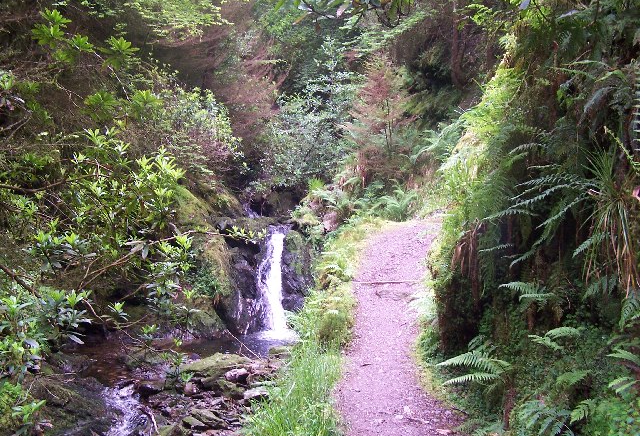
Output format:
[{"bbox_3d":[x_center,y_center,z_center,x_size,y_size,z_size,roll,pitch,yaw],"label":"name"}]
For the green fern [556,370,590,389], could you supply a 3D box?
[{"bbox_3d":[1.479,0.942,4.100,0.200,0.110,0.170,1,4,17],"label":"green fern"}]

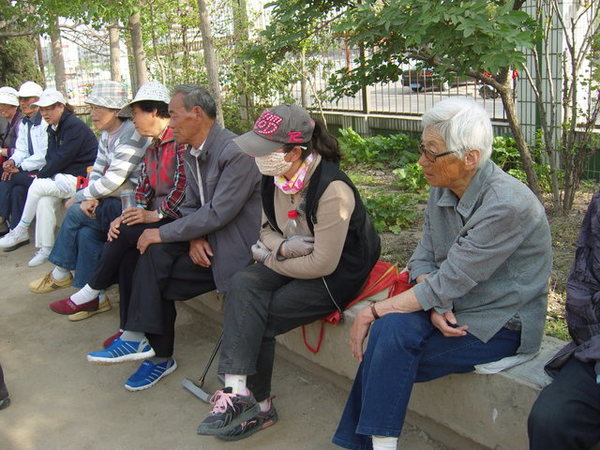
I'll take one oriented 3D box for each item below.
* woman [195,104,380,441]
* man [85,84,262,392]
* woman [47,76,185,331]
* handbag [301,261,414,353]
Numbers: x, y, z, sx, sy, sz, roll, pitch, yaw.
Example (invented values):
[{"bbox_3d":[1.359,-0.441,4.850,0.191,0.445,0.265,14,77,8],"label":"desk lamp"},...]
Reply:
[{"bbox_3d":[-0.016,0.136,2.125,0.709,1.113,0.492,-9,16,-27],"label":"woman"},{"bbox_3d":[-0.483,0.010,2.537,0.778,1.182,0.512,-11,17,-33],"label":"man"},{"bbox_3d":[-0.849,-0.071,2.900,0.758,1.182,0.473,-12,18,-37],"label":"woman"},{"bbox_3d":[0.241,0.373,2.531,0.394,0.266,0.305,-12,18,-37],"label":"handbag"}]

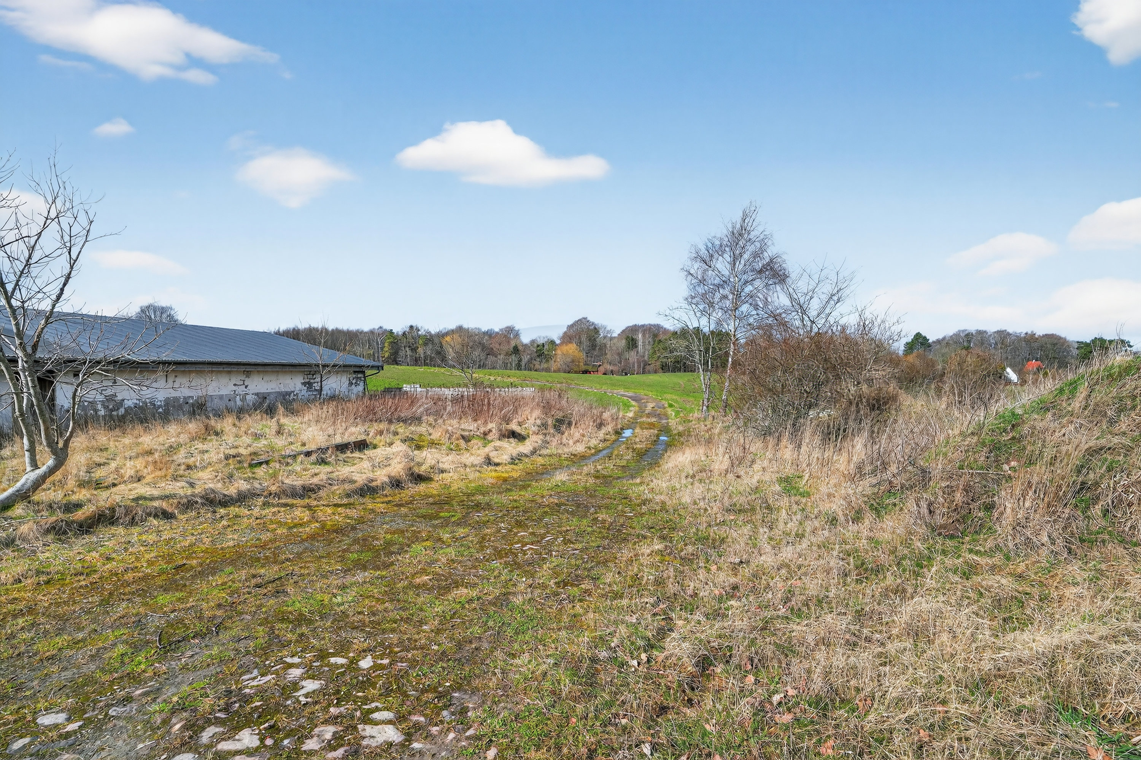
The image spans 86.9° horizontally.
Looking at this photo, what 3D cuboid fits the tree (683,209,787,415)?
[{"bbox_3d":[7.671,-3.319,28.000,4.670,9.830,4.600,0,1,0],"label":"tree"}]

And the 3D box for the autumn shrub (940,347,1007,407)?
[{"bbox_3d":[23.427,-0.207,35.000,3.810,3.470,3.700,0,1,0],"label":"autumn shrub"}]

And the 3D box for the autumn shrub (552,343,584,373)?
[{"bbox_3d":[-0.429,-5.371,145.000,7.790,7.520,7.500,0,1,0],"label":"autumn shrub"}]

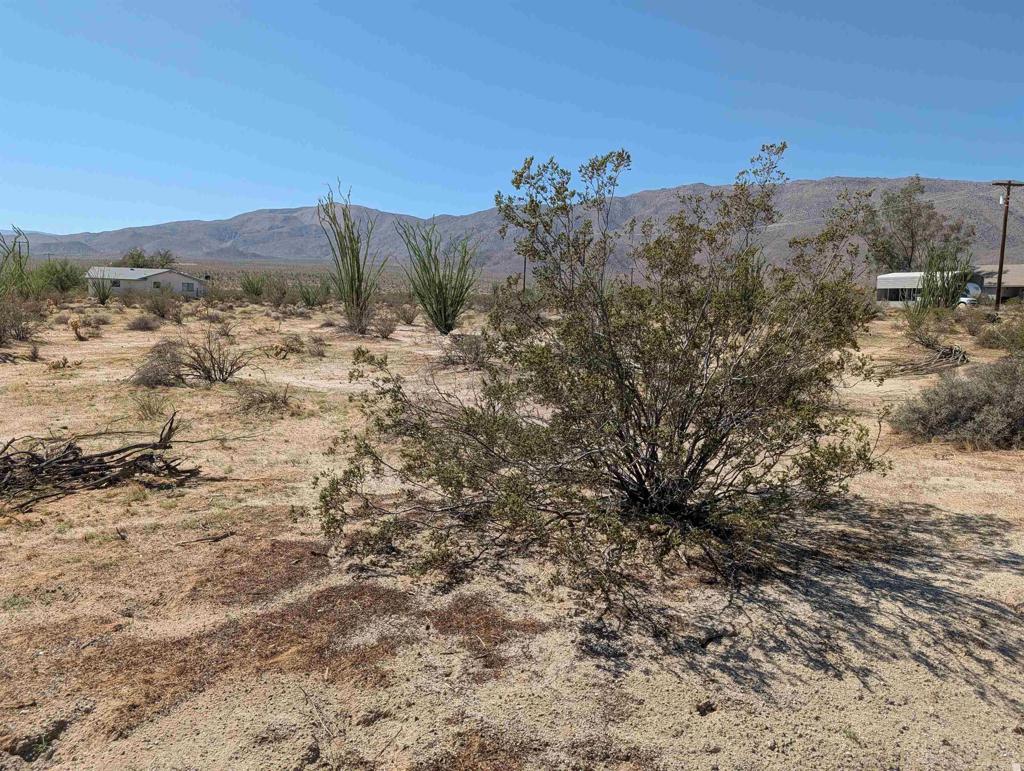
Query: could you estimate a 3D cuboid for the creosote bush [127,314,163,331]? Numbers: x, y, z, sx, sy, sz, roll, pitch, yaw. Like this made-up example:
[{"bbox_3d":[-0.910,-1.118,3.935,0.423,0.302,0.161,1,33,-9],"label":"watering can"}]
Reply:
[{"bbox_3d":[-12.760,-2.192,24.700,1.085,0.523,0.922,-3,9,-27],"label":"creosote bush"}]

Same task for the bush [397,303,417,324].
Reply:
[{"bbox_3d":[-4.113,-2.838,28.000,0.850,0.842,0.808,0,8,-8],"label":"bush"}]

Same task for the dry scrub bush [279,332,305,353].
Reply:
[{"bbox_3d":[-5.396,-1.052,17.400,0.608,0.475,0.547,-2,8,-17],"label":"dry scrub bush"}]

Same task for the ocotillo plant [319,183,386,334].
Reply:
[{"bbox_3d":[-5.055,-3.901,22.500,1.952,4.500,1.757,-1,8,-13],"label":"ocotillo plant"}]

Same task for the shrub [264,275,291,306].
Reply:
[{"bbox_3d":[-16.154,-6.544,49.000,1.633,2.158,1.551,-2,8,-18],"label":"shrub"}]

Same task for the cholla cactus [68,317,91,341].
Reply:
[{"bbox_3d":[-12.163,-1.605,20.000,0.489,0.657,0.416,-4,9,-31],"label":"cholla cactus"}]

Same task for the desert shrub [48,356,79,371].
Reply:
[{"bbox_3d":[-8.323,-0.410,13.200,0.520,0.226,0.416,-4,9,-32],"label":"desert shrub"}]

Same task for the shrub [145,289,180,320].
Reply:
[{"bbox_3d":[-17.696,-4.101,36.000,1.636,1.572,1.472,-3,9,-26],"label":"shrub"}]

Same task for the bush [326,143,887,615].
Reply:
[{"bbox_3d":[0.624,-0.354,4.801,3.650,2.500,2.700,1,8,0],"label":"bush"}]

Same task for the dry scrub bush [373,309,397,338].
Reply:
[{"bbox_3d":[-3.879,-1.870,21.800,0.785,0.952,0.746,-1,8,-10],"label":"dry scrub bush"}]

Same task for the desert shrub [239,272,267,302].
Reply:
[{"bbox_3d":[-21.159,-7.989,58.000,2.060,2.390,1.957,-2,9,-20],"label":"desert shrub"}]

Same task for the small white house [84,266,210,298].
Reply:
[{"bbox_3d":[-55.190,-15.597,108.207,12.600,4.191,9.800,5,9,28],"label":"small white house"}]

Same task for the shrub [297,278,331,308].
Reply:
[{"bbox_3d":[-12.972,-6.016,46.500,2.093,1.912,1.884,-2,8,-15],"label":"shrub"}]

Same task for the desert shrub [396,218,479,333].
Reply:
[{"bbox_3d":[-2.515,-3.646,24.000,2.753,3.733,2.478,0,8,-6],"label":"desert shrub"}]

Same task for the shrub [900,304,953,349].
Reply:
[{"bbox_3d":[11.337,-1.610,19.400,1.272,1.270,1.081,5,9,30],"label":"shrub"}]

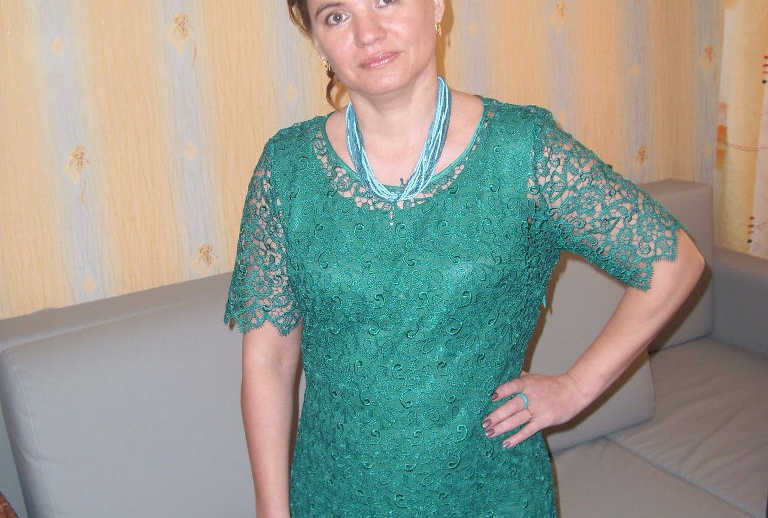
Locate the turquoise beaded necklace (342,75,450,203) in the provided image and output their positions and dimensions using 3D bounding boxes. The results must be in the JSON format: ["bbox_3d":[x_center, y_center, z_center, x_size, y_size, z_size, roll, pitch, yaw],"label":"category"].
[{"bbox_3d":[0.018,-0.155,1.310,0.137,0.152,0.135,-3,9,8],"label":"turquoise beaded necklace"}]

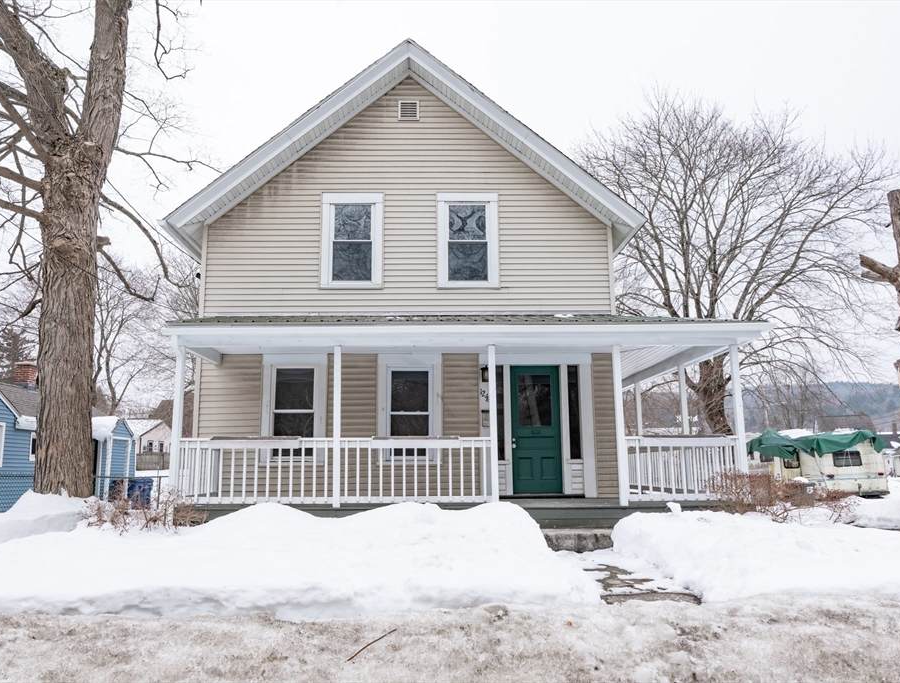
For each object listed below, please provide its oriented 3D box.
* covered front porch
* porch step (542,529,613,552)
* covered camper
[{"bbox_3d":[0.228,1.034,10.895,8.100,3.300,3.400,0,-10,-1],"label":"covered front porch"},{"bbox_3d":[1.566,2.487,8.853,1.200,0.260,0.500,0,-10,-1],"label":"porch step"},{"bbox_3d":[14.296,5.005,28.248,2.400,2.600,6.000,-1,-10,4],"label":"covered camper"}]

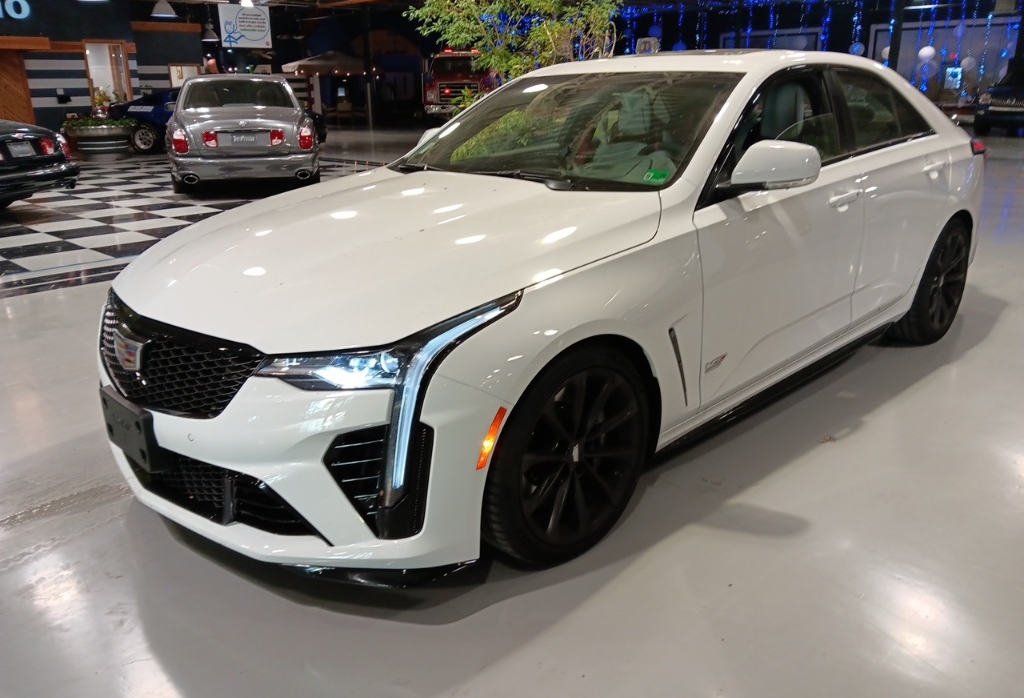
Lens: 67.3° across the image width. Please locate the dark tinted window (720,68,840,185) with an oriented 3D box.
[{"bbox_3d":[0.949,-0.809,2.743,1.000,0.390,0.090,-17,3,-41],"label":"dark tinted window"}]

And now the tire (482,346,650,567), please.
[{"bbox_3d":[0.107,0.256,2.109,0.637,0.637,0.255,-17,24,-41],"label":"tire"}]

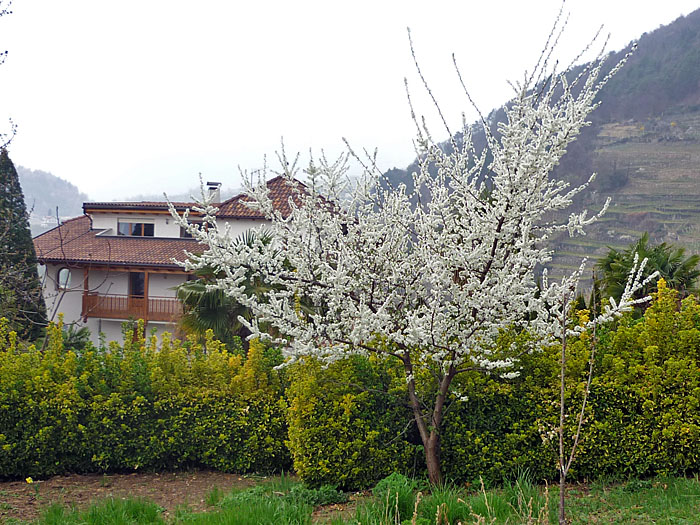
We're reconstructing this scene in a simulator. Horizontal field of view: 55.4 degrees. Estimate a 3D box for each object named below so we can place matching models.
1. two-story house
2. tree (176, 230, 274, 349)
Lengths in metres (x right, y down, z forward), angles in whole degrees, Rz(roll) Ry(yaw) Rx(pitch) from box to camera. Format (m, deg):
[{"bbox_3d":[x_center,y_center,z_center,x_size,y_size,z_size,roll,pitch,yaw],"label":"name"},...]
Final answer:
[{"bbox_3d":[-8.200,0.400,38.800,16.000,9.600,10.500,2,1,10],"label":"two-story house"},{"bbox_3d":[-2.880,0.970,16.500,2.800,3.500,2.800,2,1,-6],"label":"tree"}]

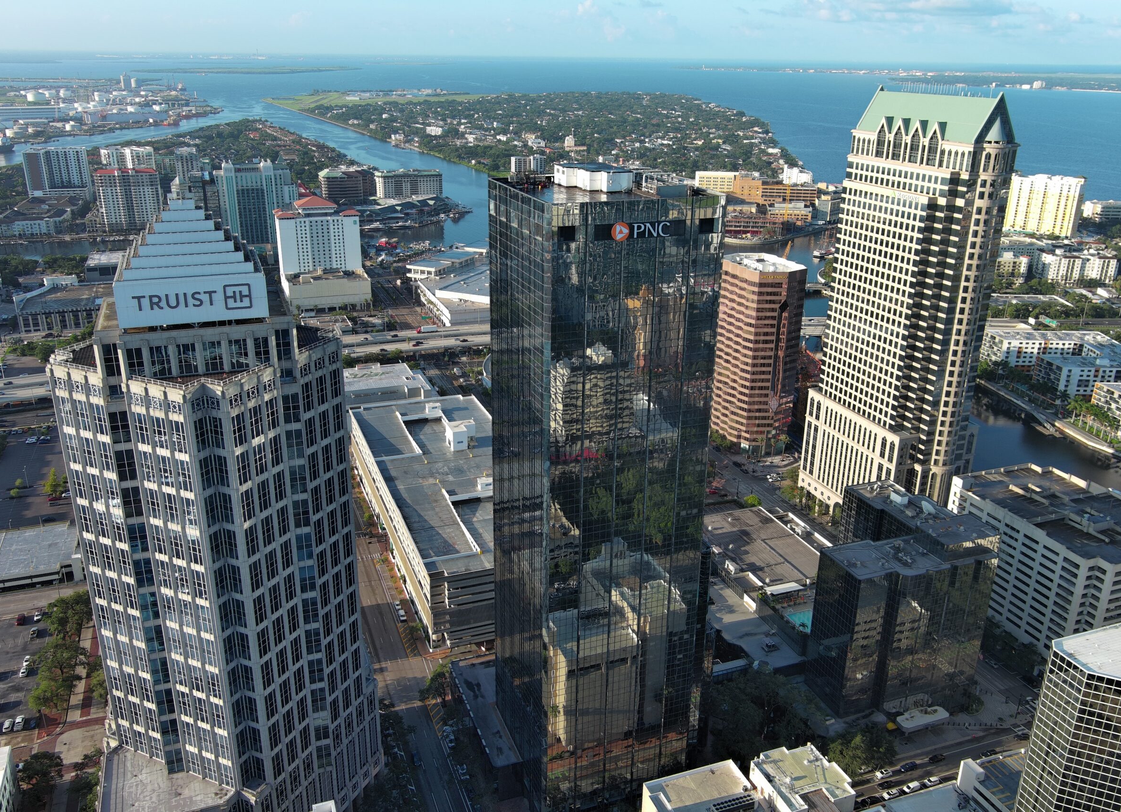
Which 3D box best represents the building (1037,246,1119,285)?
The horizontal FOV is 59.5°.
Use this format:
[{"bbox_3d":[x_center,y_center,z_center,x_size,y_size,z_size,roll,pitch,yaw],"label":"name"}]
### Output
[{"bbox_3d":[451.530,-122.310,861.390,53.000,23.500,38.000,1,20,1],"label":"building"}]

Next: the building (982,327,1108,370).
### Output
[{"bbox_3d":[303.420,-32.550,612.700,70.000,22.000,21.000,0,20,-2],"label":"building"}]

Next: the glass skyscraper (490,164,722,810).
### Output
[{"bbox_3d":[8.350,22.140,250.210,41.500,163.500,43.200,-7,21,-21],"label":"glass skyscraper"}]

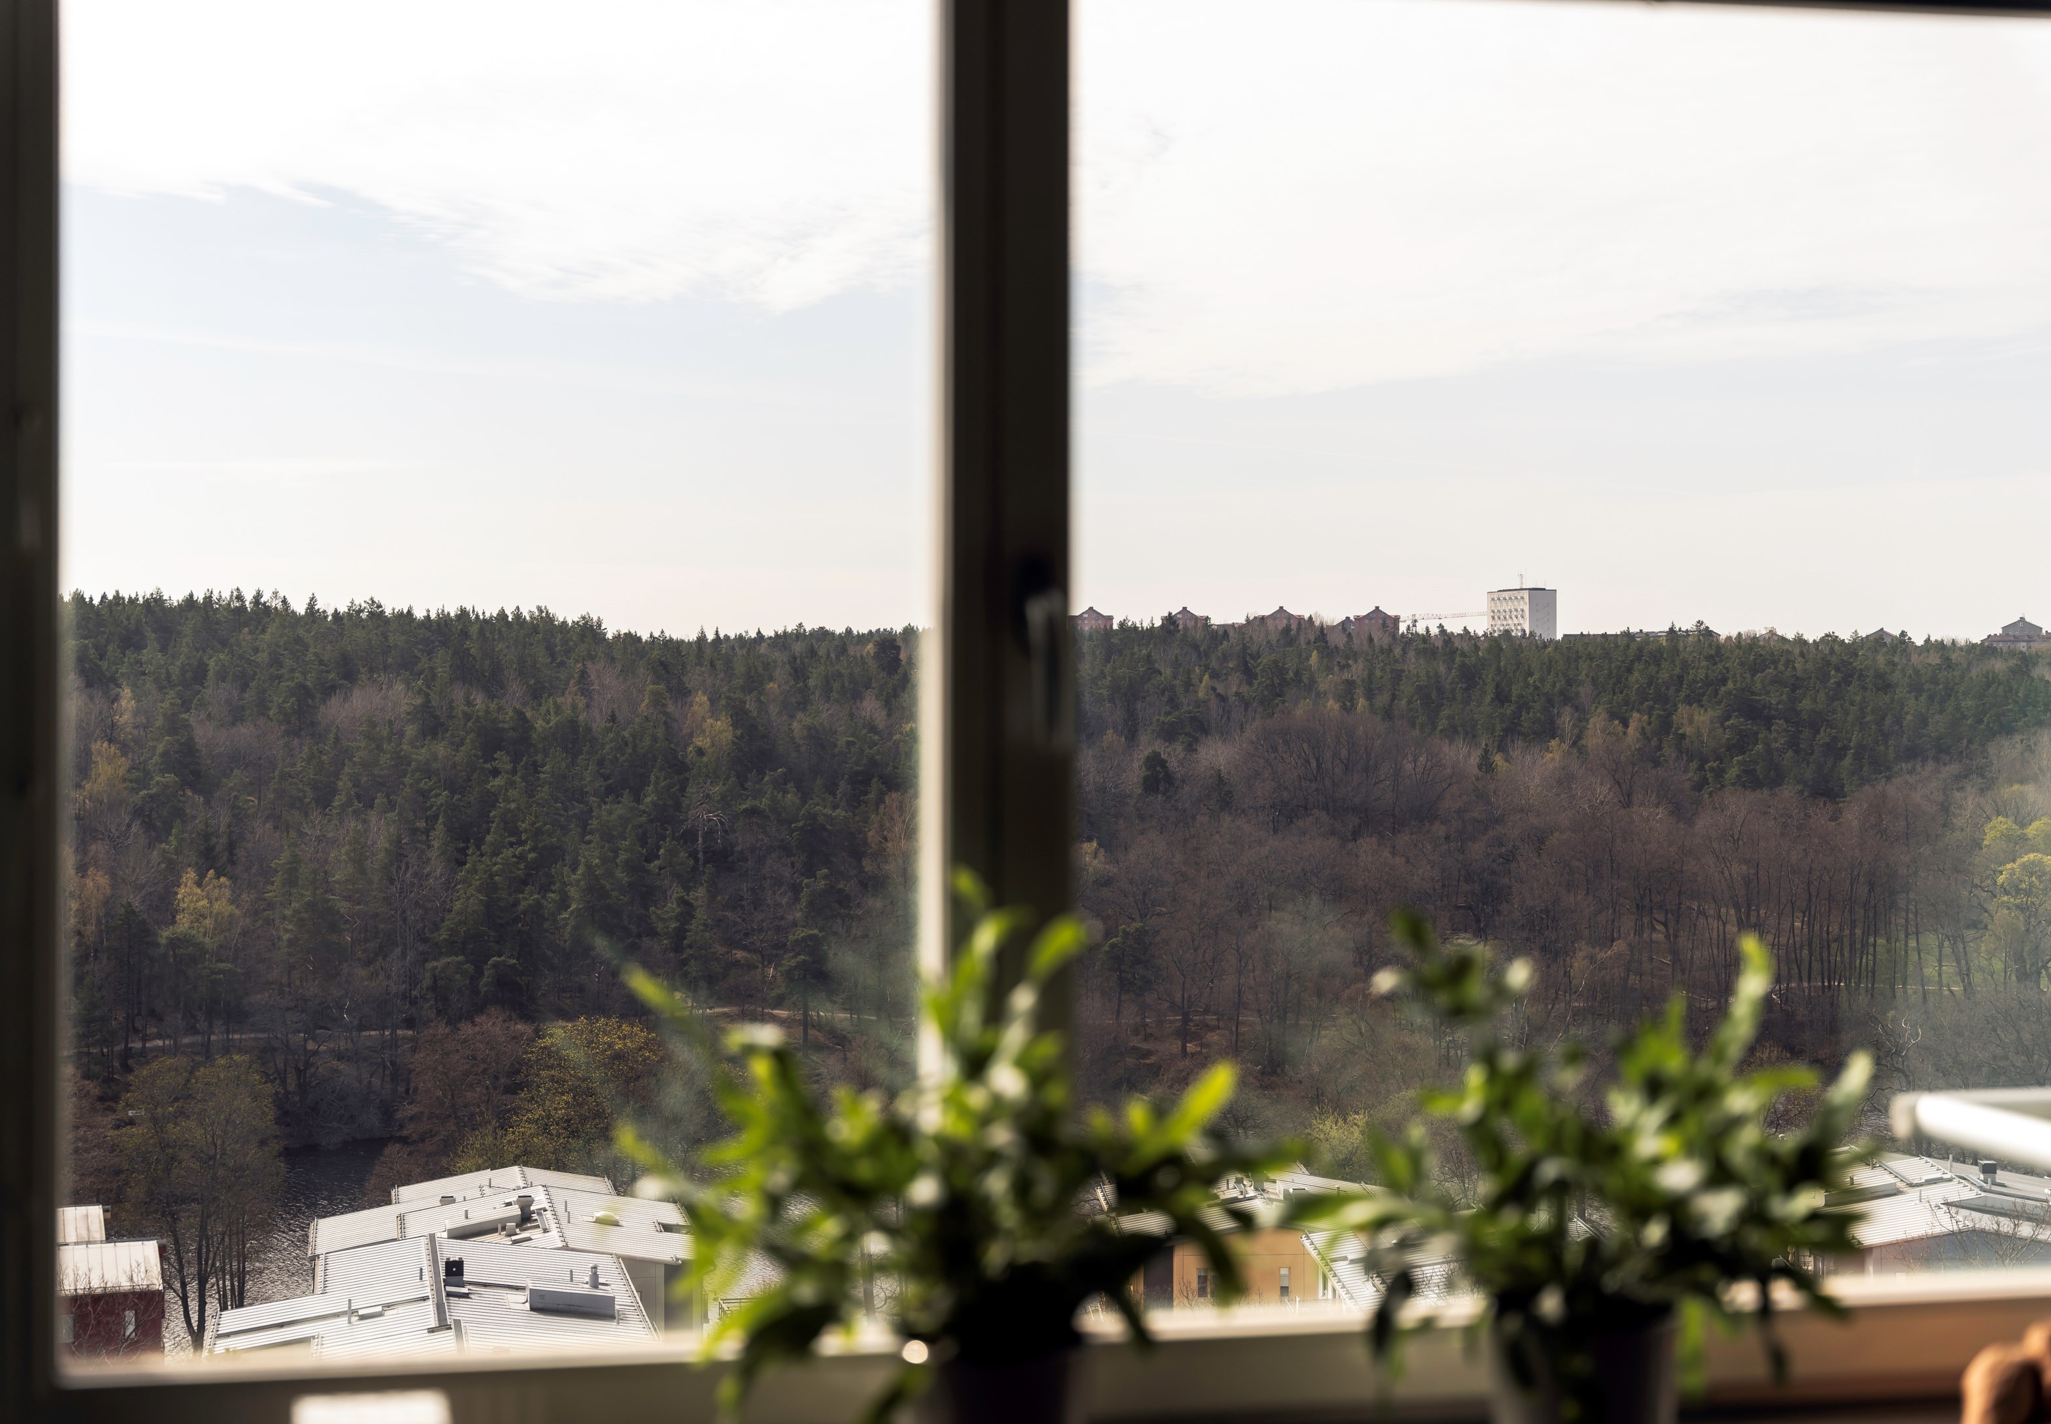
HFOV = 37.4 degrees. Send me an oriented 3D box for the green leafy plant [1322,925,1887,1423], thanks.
[{"bbox_3d":[0.407,0.340,2.130,0.370,0.390,0.330,0,1,-11],"label":"green leafy plant"}]

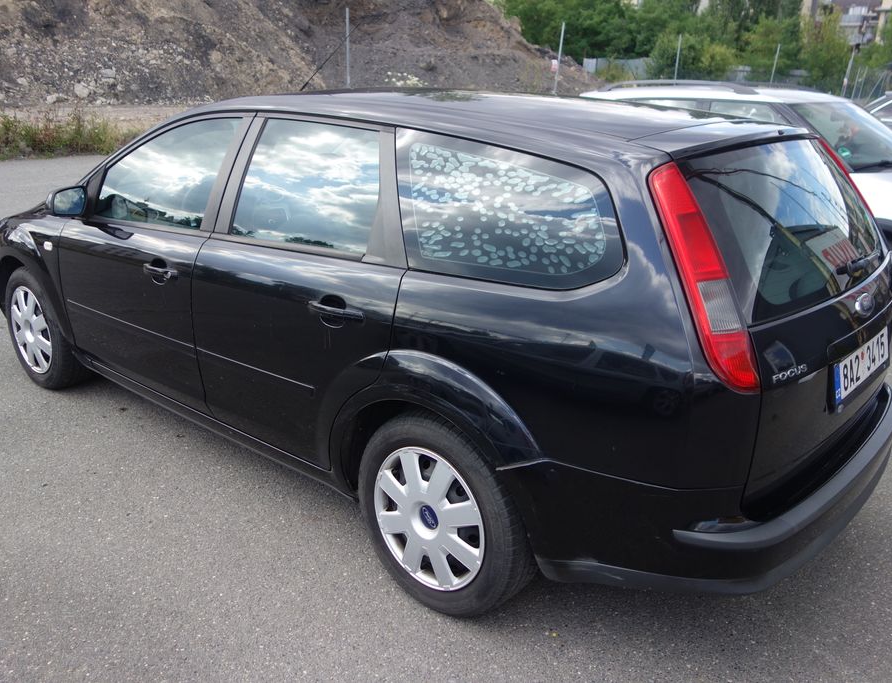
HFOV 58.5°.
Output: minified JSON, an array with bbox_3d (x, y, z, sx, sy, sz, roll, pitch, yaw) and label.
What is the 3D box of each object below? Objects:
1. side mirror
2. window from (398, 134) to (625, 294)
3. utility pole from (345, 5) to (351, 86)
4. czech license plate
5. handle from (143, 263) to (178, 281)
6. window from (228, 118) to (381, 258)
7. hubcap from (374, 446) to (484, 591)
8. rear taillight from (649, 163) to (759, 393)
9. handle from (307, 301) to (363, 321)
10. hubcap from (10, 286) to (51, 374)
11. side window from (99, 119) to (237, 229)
[{"bbox_3d":[-1.577,-0.586,3.304,0.125,0.135,0.185,16,23,38],"label":"side mirror"},{"bbox_3d":[0.119,-0.352,2.123,0.808,0.405,0.060,15,-2,35],"label":"window"},{"bbox_3d":[-2.292,-6.326,18.629,0.055,2.750,0.055,2,18,0],"label":"utility pole"},{"bbox_3d":[1.183,0.058,2.252,0.015,0.112,0.520,3,15,42],"label":"czech license plate"},{"bbox_3d":[-1.050,-0.258,2.931,0.226,0.040,0.050,16,23,38],"label":"handle"},{"bbox_3d":[-0.435,-0.498,2.550,0.656,0.420,0.050,16,-1,38],"label":"window"},{"bbox_3d":[-0.053,0.521,2.343,0.433,0.433,0.060,16,23,38],"label":"hubcap"},{"bbox_3d":[0.585,-0.147,1.824,0.140,0.580,0.100,-2,-20,-36],"label":"rear taillight"},{"bbox_3d":[-0.321,-0.090,2.330,0.228,0.040,0.050,16,23,38],"label":"handle"},{"bbox_3d":[-2.043,-0.060,3.954,0.425,0.425,0.060,16,22,38],"label":"hubcap"},{"bbox_3d":[-1.113,-0.667,3.121,0.861,0.453,0.060,16,2,38],"label":"side window"}]

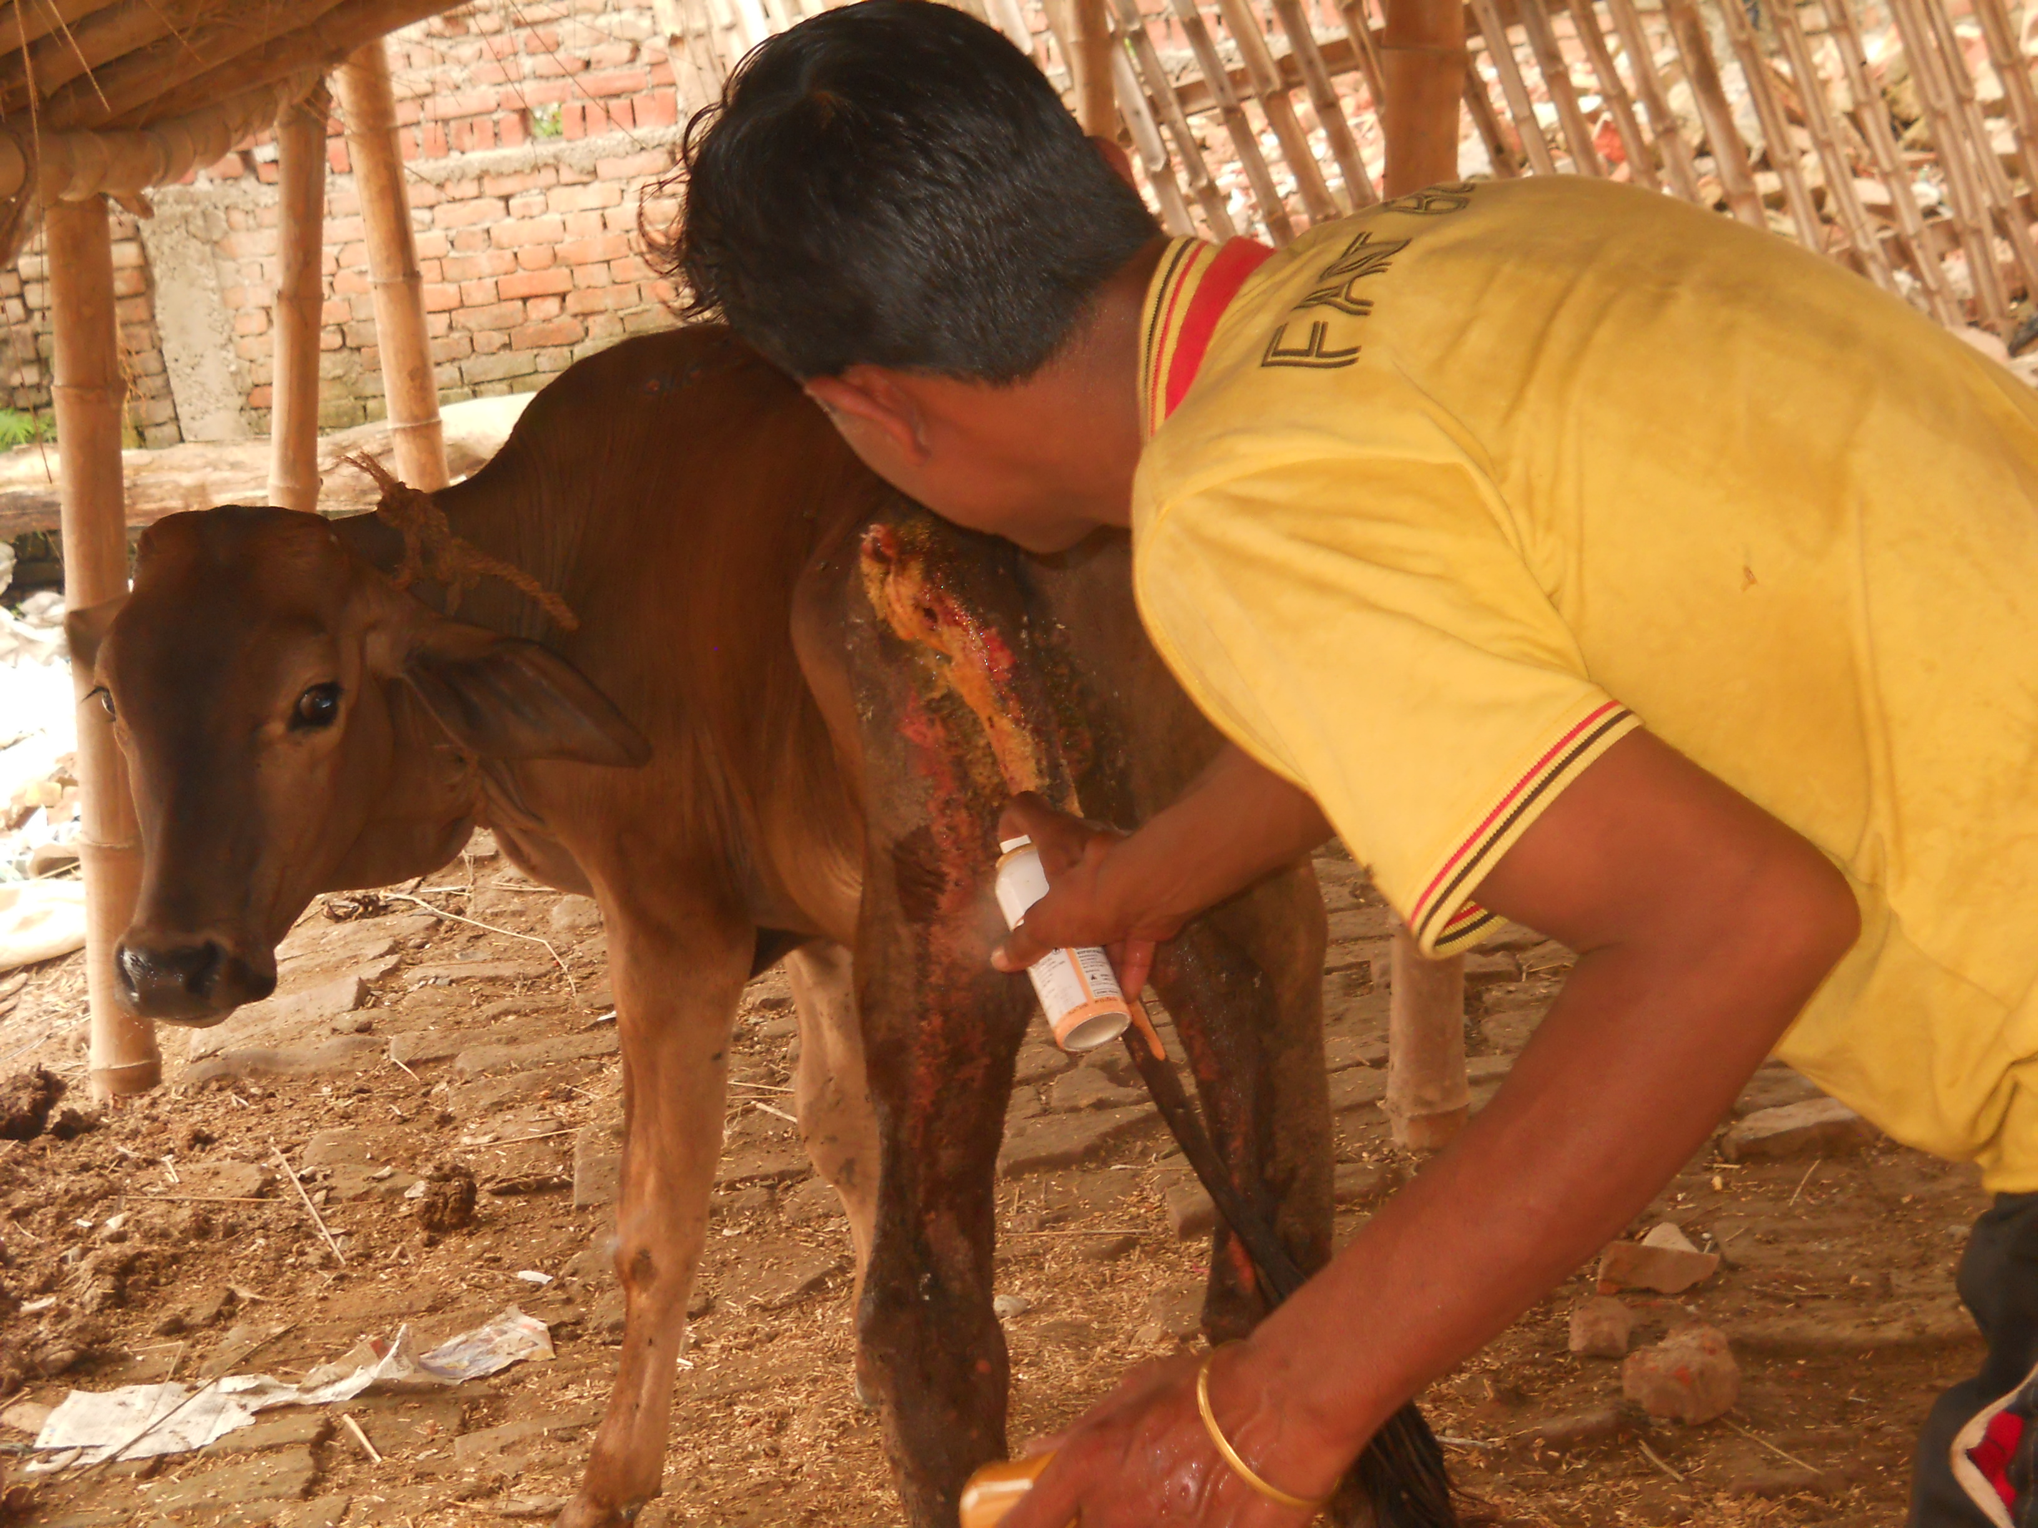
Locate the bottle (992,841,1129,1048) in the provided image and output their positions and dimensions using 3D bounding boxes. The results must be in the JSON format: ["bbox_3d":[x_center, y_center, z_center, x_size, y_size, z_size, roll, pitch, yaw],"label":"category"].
[{"bbox_3d":[0.020,0.095,2.153,0.042,0.131,0.042,-1,-35,-34],"label":"bottle"}]

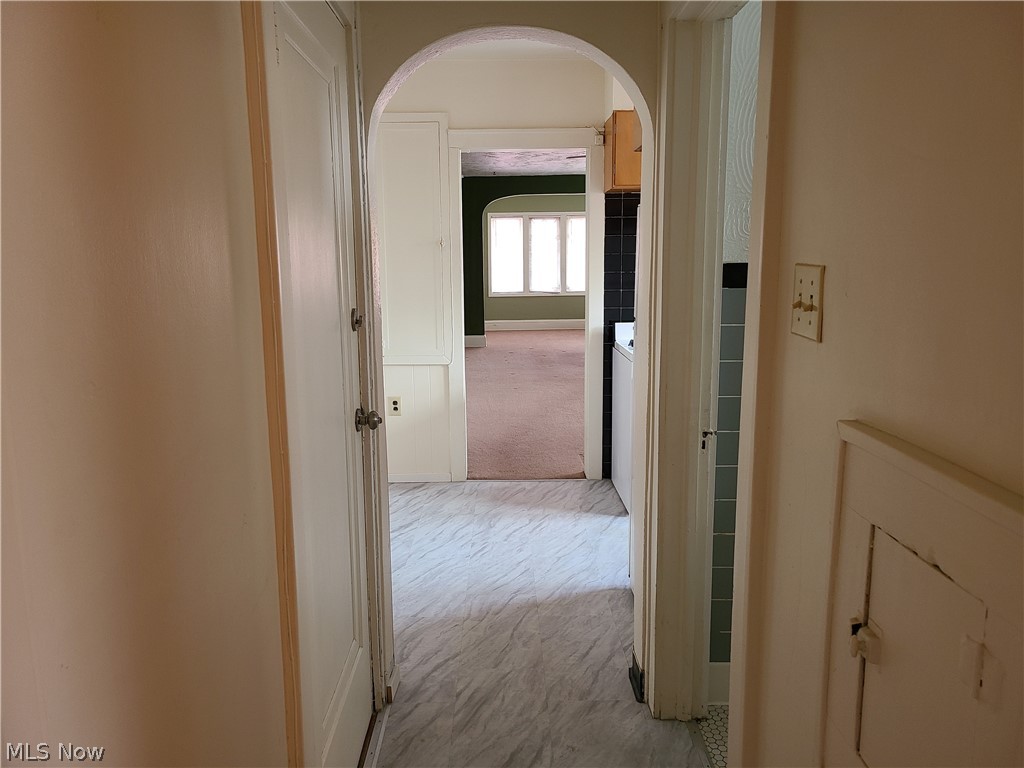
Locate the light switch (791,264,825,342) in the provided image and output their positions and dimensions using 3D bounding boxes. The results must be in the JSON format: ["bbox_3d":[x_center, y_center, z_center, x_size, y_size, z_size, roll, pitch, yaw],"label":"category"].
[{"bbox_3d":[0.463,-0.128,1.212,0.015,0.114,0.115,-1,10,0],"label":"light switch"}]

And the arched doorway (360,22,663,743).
[{"bbox_3d":[-0.004,0.004,2.346,0.840,2.035,0.145,-1,10,0],"label":"arched doorway"}]

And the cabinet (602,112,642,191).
[{"bbox_3d":[0.861,-1.306,4.356,0.630,0.410,0.365,-1,10,0],"label":"cabinet"}]

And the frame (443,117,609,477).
[{"bbox_3d":[0.087,-0.450,4.718,0.933,2.141,0.125,-1,10,0],"label":"frame"}]

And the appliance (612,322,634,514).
[{"bbox_3d":[0.973,0.169,4.444,0.680,1.000,0.680,-1,10,0],"label":"appliance"}]

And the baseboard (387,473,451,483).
[{"bbox_3d":[-0.621,0.591,4.842,0.484,0.058,0.018,-1,10,0],"label":"baseboard"}]

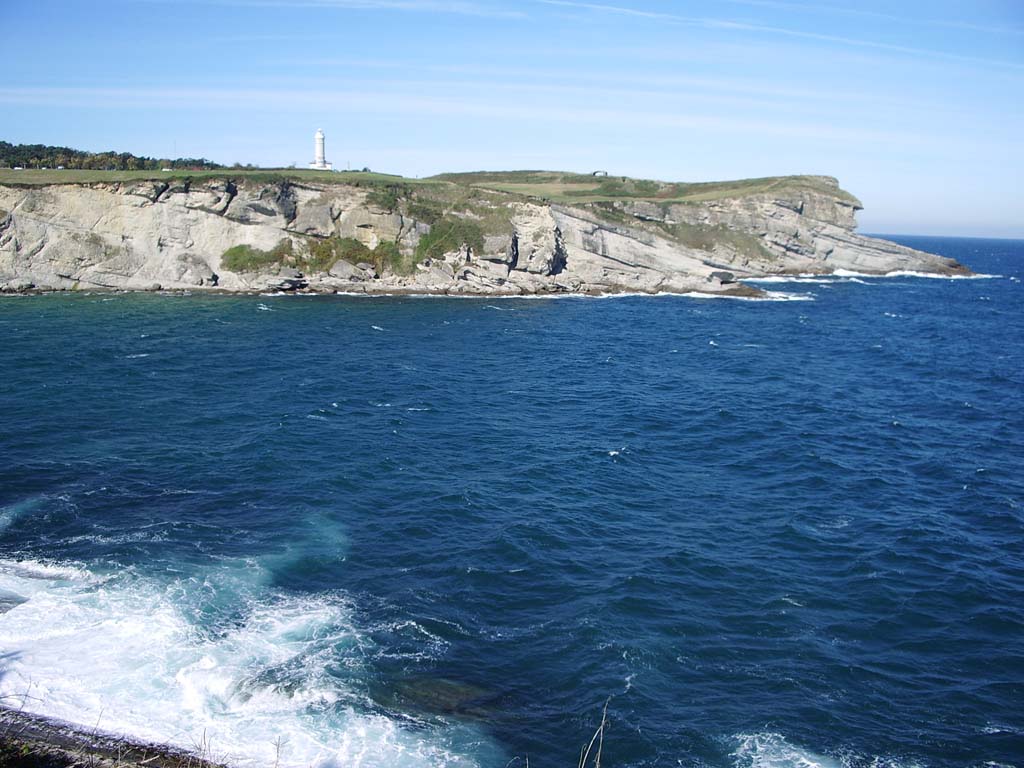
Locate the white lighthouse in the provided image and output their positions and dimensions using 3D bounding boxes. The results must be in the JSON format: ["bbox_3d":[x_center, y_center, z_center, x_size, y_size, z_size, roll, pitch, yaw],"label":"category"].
[{"bbox_3d":[-139.195,-170.722,754.003,16.000,30.200,16.000,0,9,-10],"label":"white lighthouse"}]

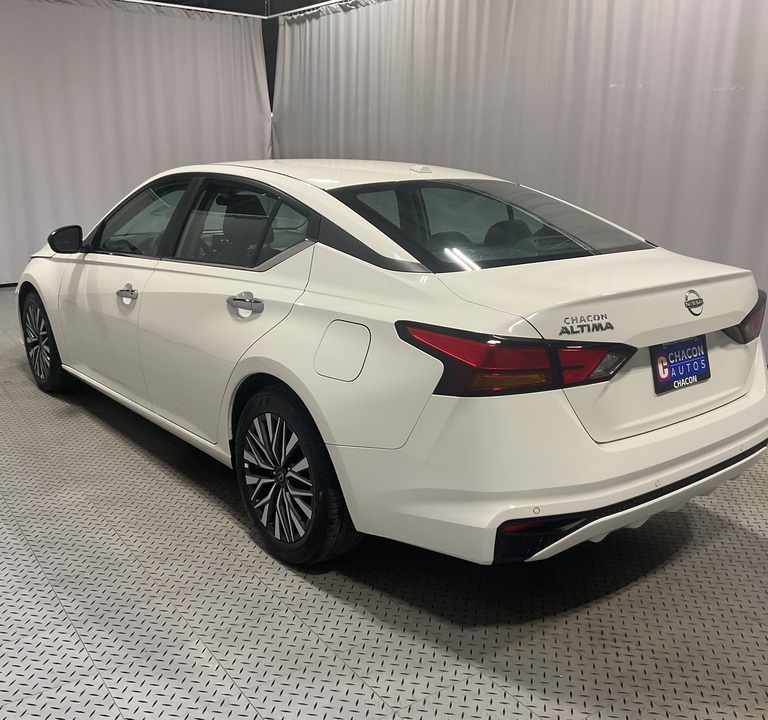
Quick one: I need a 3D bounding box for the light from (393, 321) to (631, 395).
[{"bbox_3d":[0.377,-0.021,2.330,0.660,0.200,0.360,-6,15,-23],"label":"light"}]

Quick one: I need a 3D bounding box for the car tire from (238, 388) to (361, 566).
[{"bbox_3d":[-0.318,0.414,2.990,0.230,0.660,0.660,-11,18,-38],"label":"car tire"}]

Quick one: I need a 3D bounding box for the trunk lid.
[{"bbox_3d":[0.816,-0.082,2.714,1.340,0.480,0.610,-11,18,-38],"label":"trunk lid"}]

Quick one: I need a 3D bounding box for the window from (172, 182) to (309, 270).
[{"bbox_3d":[-0.574,-0.552,3.232,0.070,0.400,1.030,15,1,-41],"label":"window"}]

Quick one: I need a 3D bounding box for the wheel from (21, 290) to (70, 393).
[{"bbox_3d":[-2.092,-0.131,5.118,0.230,0.660,0.660,-11,18,-38],"label":"wheel"}]

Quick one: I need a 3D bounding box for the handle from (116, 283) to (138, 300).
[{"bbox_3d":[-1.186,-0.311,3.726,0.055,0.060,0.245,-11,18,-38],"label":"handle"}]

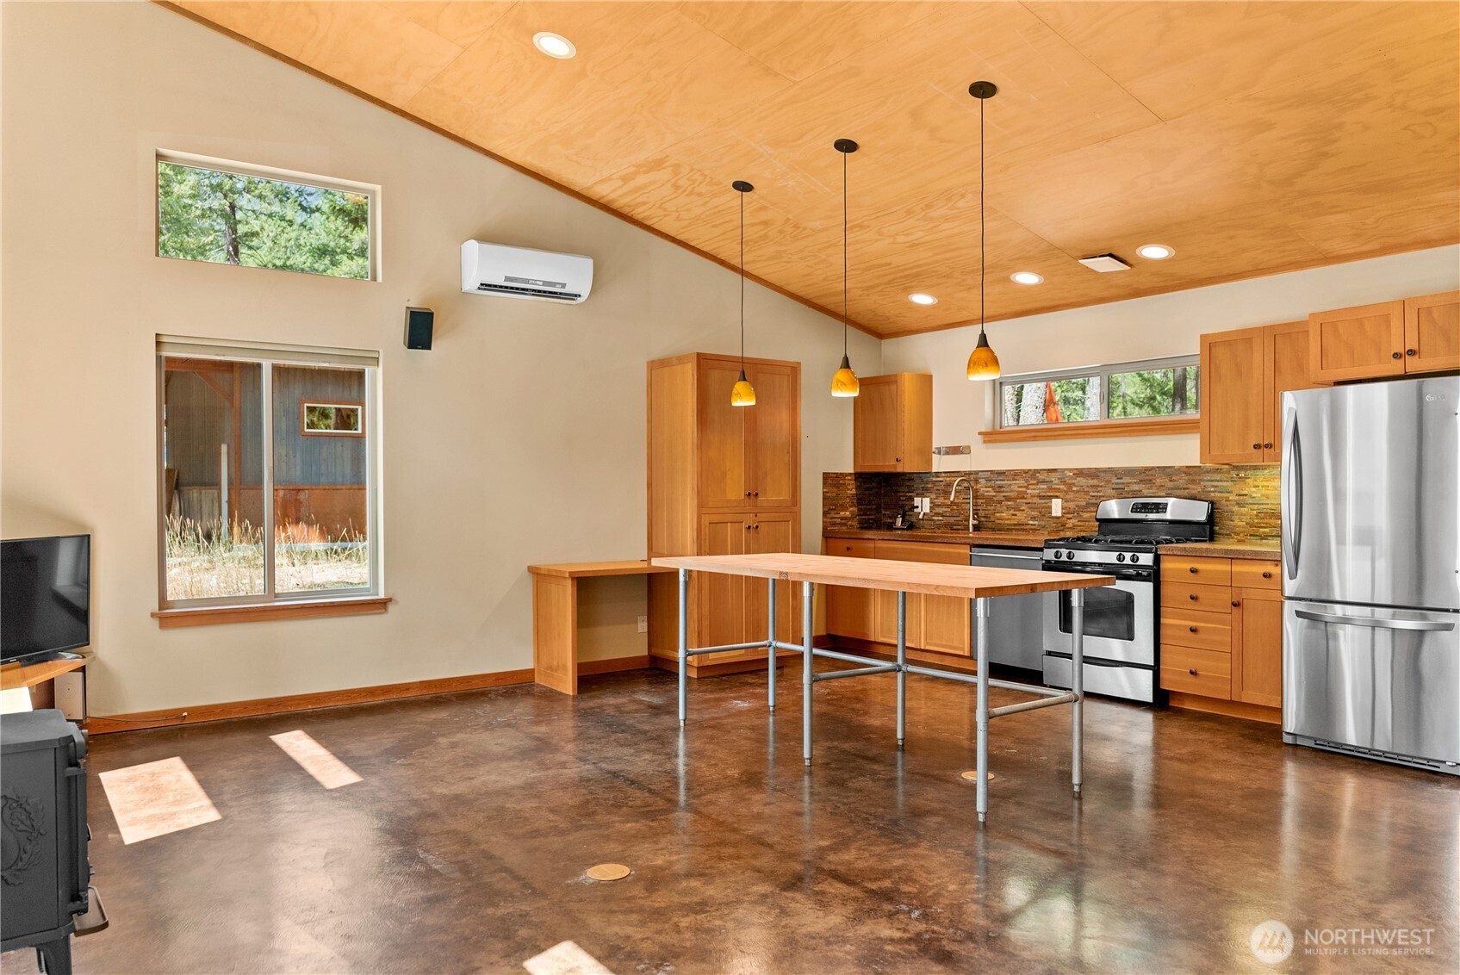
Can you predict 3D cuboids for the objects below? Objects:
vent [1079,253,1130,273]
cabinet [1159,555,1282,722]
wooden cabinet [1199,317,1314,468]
[{"bbox_3d":[2.232,-1.337,5.808,0.205,0.045,0.205,18,-10,-34],"label":"vent"},{"bbox_3d":[2.983,0.825,5.504,0.657,0.878,0.783,0,0,-36],"label":"cabinet"},{"bbox_3d":[3.007,-0.497,5.332,0.330,0.732,0.707,0,0,-35],"label":"wooden cabinet"}]

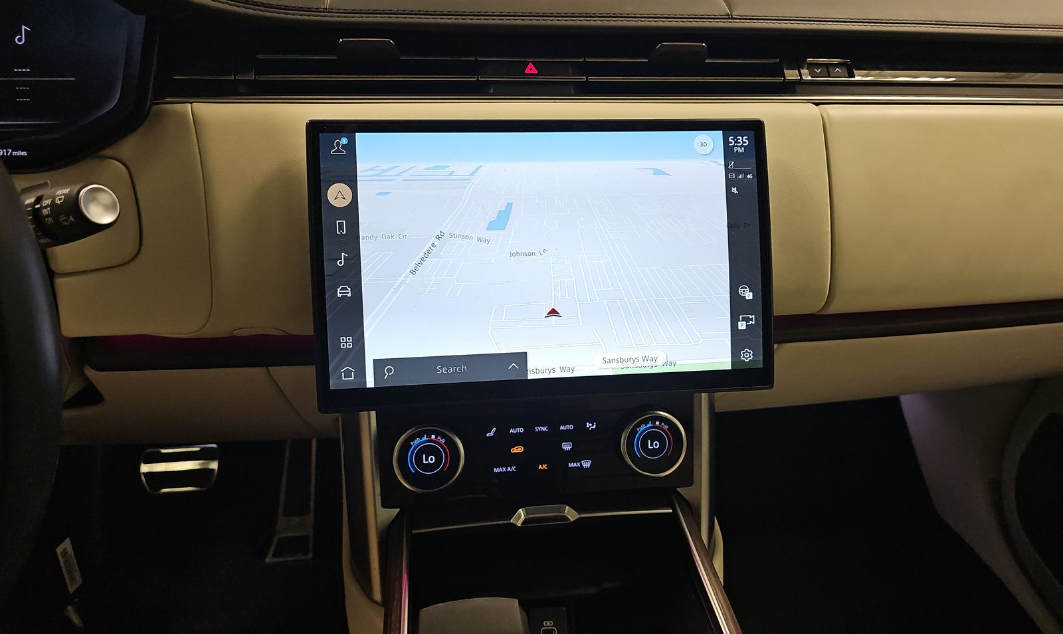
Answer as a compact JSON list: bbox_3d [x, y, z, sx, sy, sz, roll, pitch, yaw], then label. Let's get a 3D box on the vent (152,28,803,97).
[{"bbox_3d":[-0.031,-0.186,0.525,0.452,0.047,0.046,-2,10,-7],"label":"vent"}]

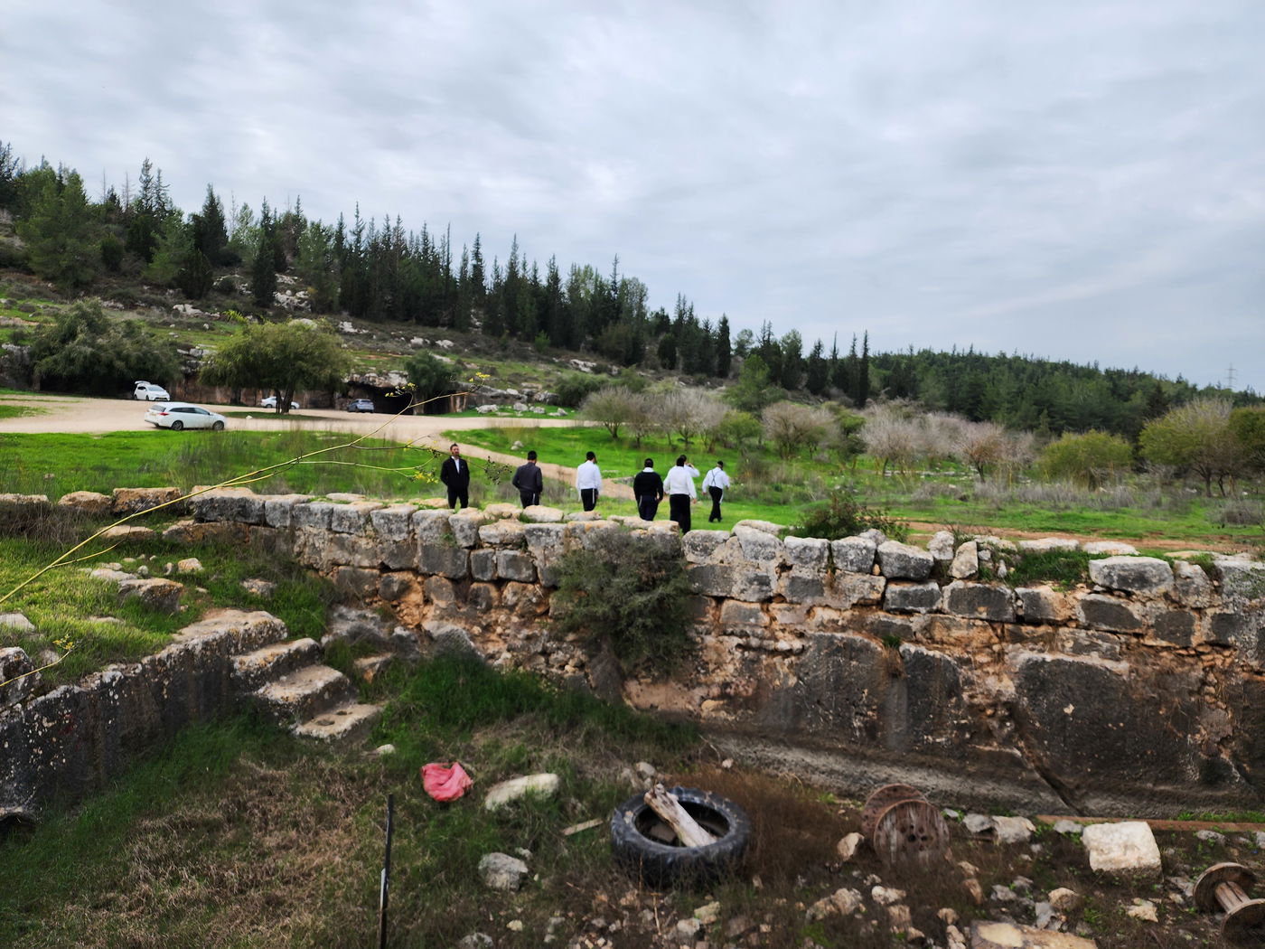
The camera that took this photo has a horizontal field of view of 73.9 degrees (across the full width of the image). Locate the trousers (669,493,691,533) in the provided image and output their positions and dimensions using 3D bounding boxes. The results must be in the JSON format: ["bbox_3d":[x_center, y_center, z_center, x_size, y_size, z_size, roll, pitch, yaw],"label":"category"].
[{"bbox_3d":[0.924,0.867,16.200,0.440,1.000,0.360,1,2,6],"label":"trousers"}]

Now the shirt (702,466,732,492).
[{"bbox_3d":[2.365,0.148,23.800,0.760,0.740,0.420,1,2,20],"label":"shirt"}]

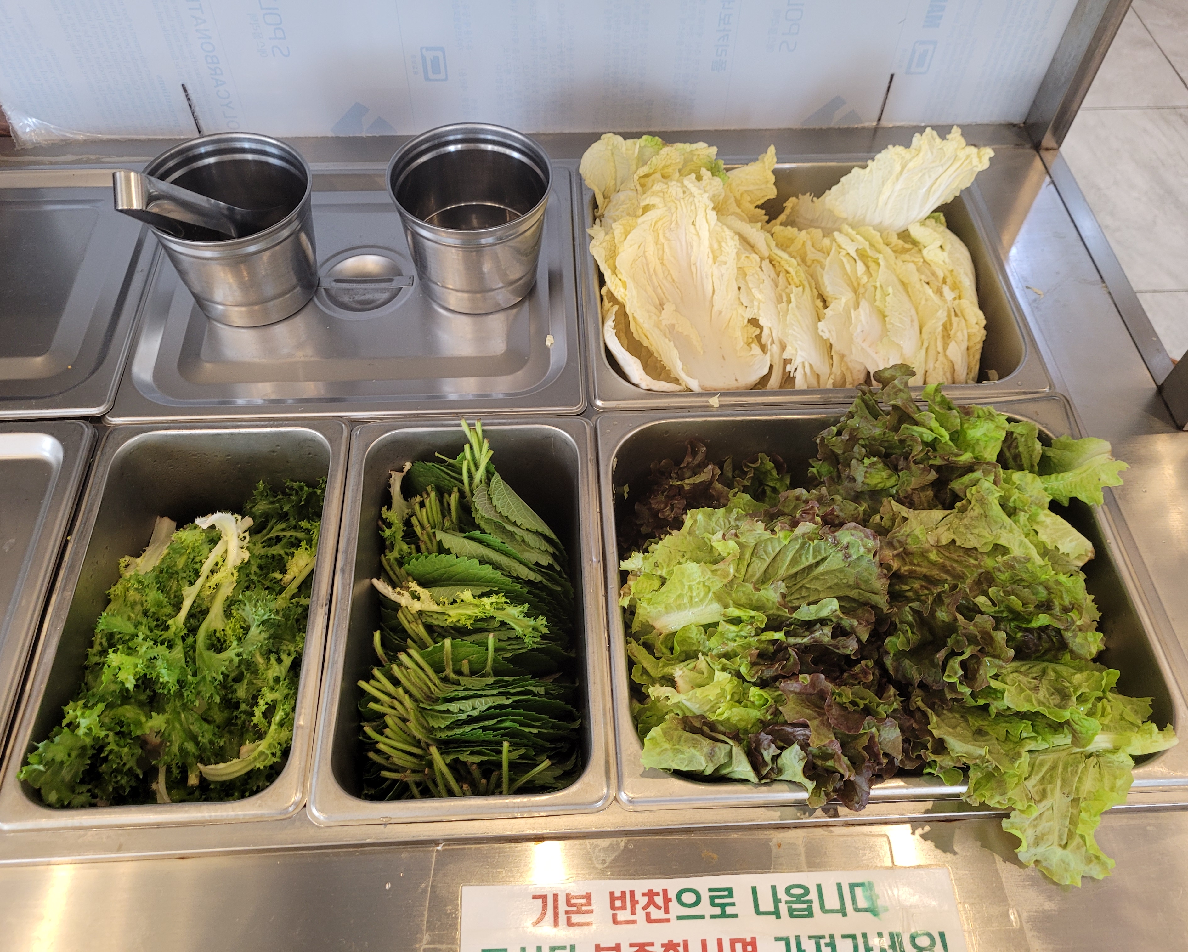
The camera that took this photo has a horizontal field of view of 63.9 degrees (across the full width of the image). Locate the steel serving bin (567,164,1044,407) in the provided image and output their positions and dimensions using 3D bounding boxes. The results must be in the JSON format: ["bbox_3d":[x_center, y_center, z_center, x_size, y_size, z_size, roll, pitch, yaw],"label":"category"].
[{"bbox_3d":[0.155,-0.125,0.786,0.325,0.124,0.265,-2,56,-2],"label":"steel serving bin"}]

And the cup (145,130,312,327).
[{"bbox_3d":[-0.256,-0.177,0.697,0.117,0.085,0.117,-2,56,-2],"label":"cup"}]

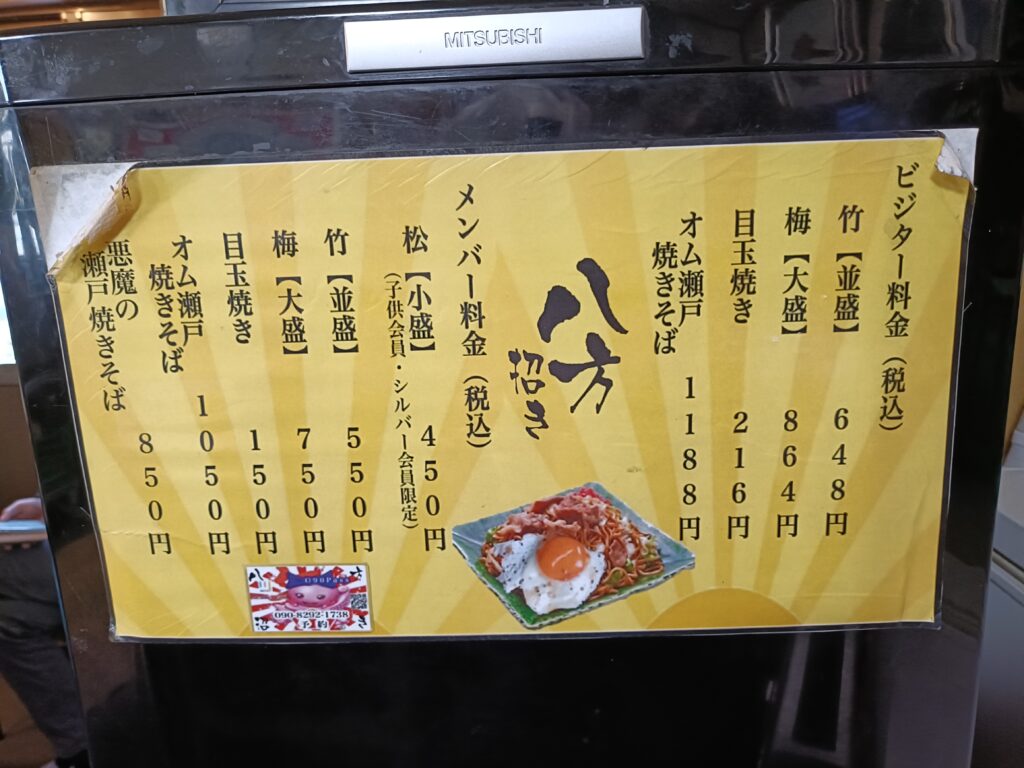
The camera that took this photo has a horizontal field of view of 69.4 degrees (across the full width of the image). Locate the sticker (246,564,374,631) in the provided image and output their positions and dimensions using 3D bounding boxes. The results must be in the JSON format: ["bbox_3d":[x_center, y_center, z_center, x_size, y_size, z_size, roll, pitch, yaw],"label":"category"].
[{"bbox_3d":[-0.107,0.115,0.394,0.064,0.038,0.002,-2,12,2],"label":"sticker"}]

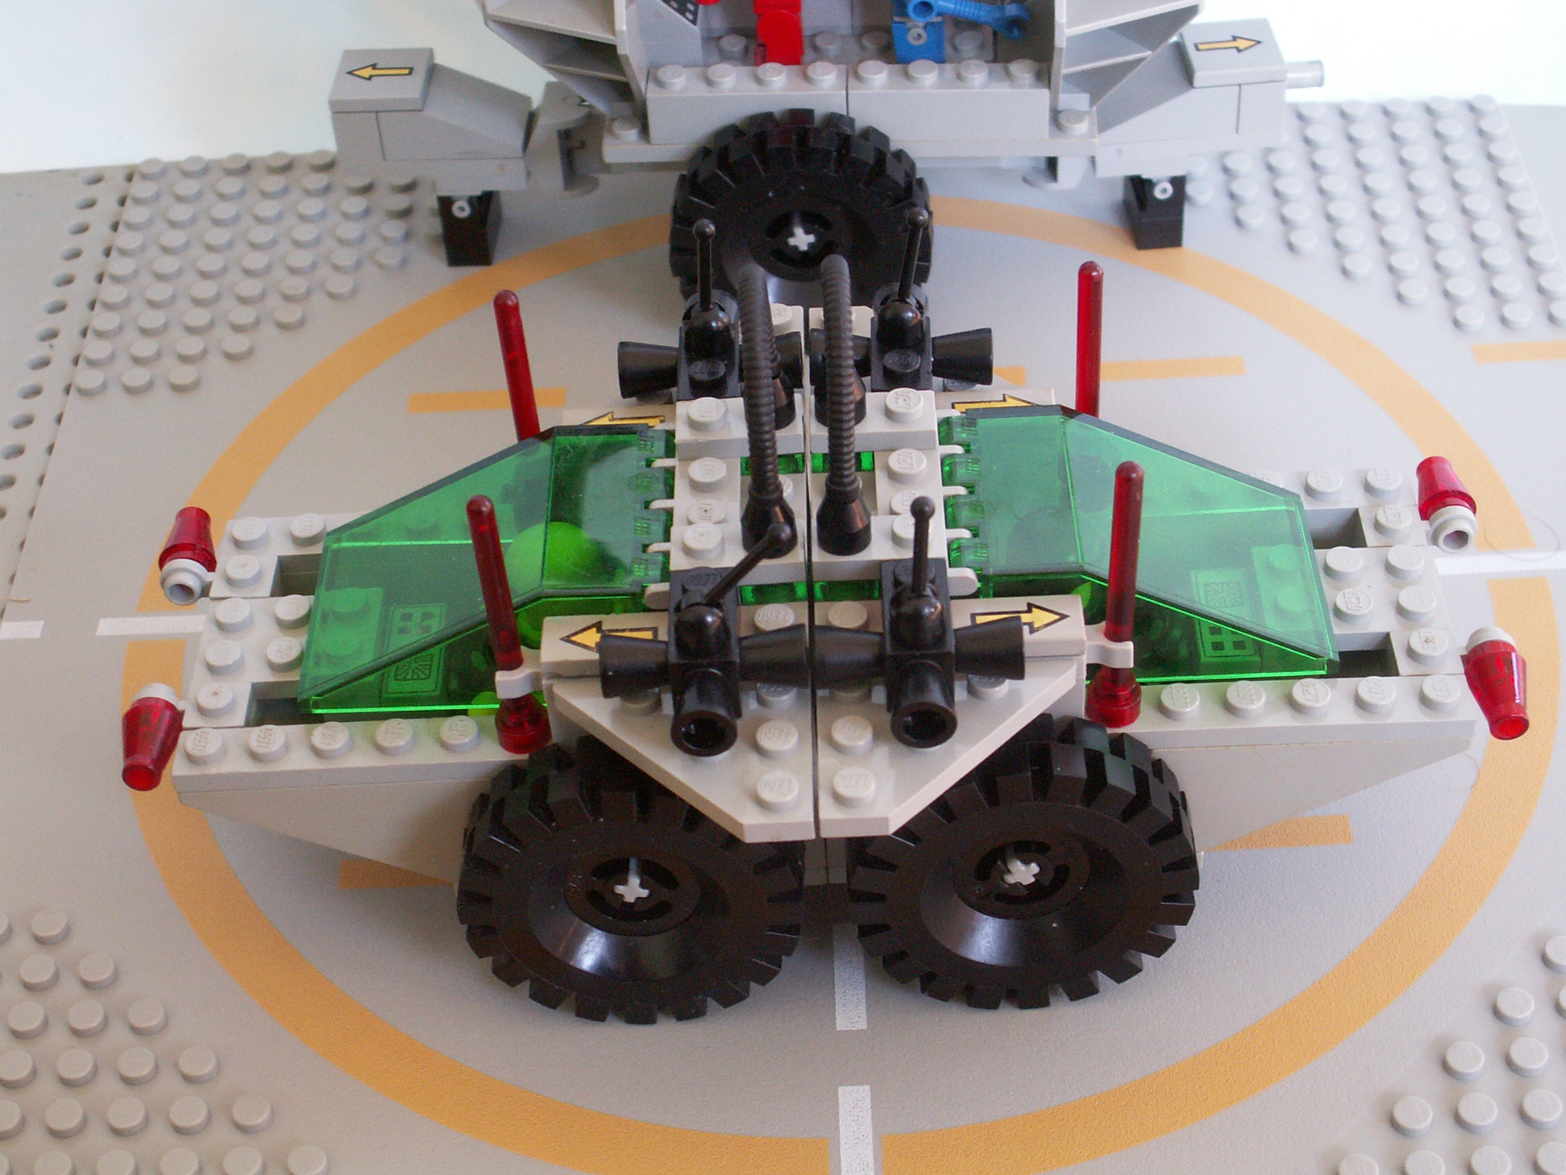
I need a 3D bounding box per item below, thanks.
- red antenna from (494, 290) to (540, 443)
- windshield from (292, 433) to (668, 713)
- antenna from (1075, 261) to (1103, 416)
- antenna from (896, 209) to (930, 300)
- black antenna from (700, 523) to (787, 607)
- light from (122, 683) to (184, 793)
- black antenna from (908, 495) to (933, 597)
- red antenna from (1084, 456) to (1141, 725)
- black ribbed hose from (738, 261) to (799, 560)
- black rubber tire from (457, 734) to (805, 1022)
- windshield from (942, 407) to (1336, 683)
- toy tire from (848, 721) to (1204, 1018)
[{"bbox_3d":[-0.034,-0.023,0.335,0.007,0.038,0.007,-3,43,1],"label":"red antenna"},{"bbox_3d":[-0.037,-0.003,0.324,0.048,0.019,0.032,-4,42,3],"label":"windshield"},{"bbox_3d":[0.040,-0.026,0.332,0.007,0.039,0.007,-3,42,2],"label":"antenna"},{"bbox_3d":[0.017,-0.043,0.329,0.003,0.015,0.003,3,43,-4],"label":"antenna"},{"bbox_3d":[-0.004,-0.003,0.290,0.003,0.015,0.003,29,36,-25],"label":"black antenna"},{"bbox_3d":[-0.081,0.019,0.323,0.008,0.008,0.013,-3,43,1],"label":"light"},{"bbox_3d":[0.016,-0.004,0.296,0.003,0.015,0.003,-1,42,1],"label":"black antenna"},{"bbox_3d":[0.040,0.001,0.302,0.007,0.039,0.007,-2,42,1],"label":"red antenna"},{"bbox_3d":[-0.003,-0.024,0.307,0.007,0.030,0.031,-3,43,1],"label":"black ribbed hose"},{"bbox_3d":[-0.018,0.036,0.317,0.043,0.043,0.013,-3,43,1],"label":"black rubber tire"},{"bbox_3d":[0.045,-0.006,0.323,0.048,0.019,0.032,-2,42,2],"label":"windshield"},{"bbox_3d":[0.029,0.034,0.314,0.043,0.043,0.013,-2,42,2],"label":"toy tire"}]

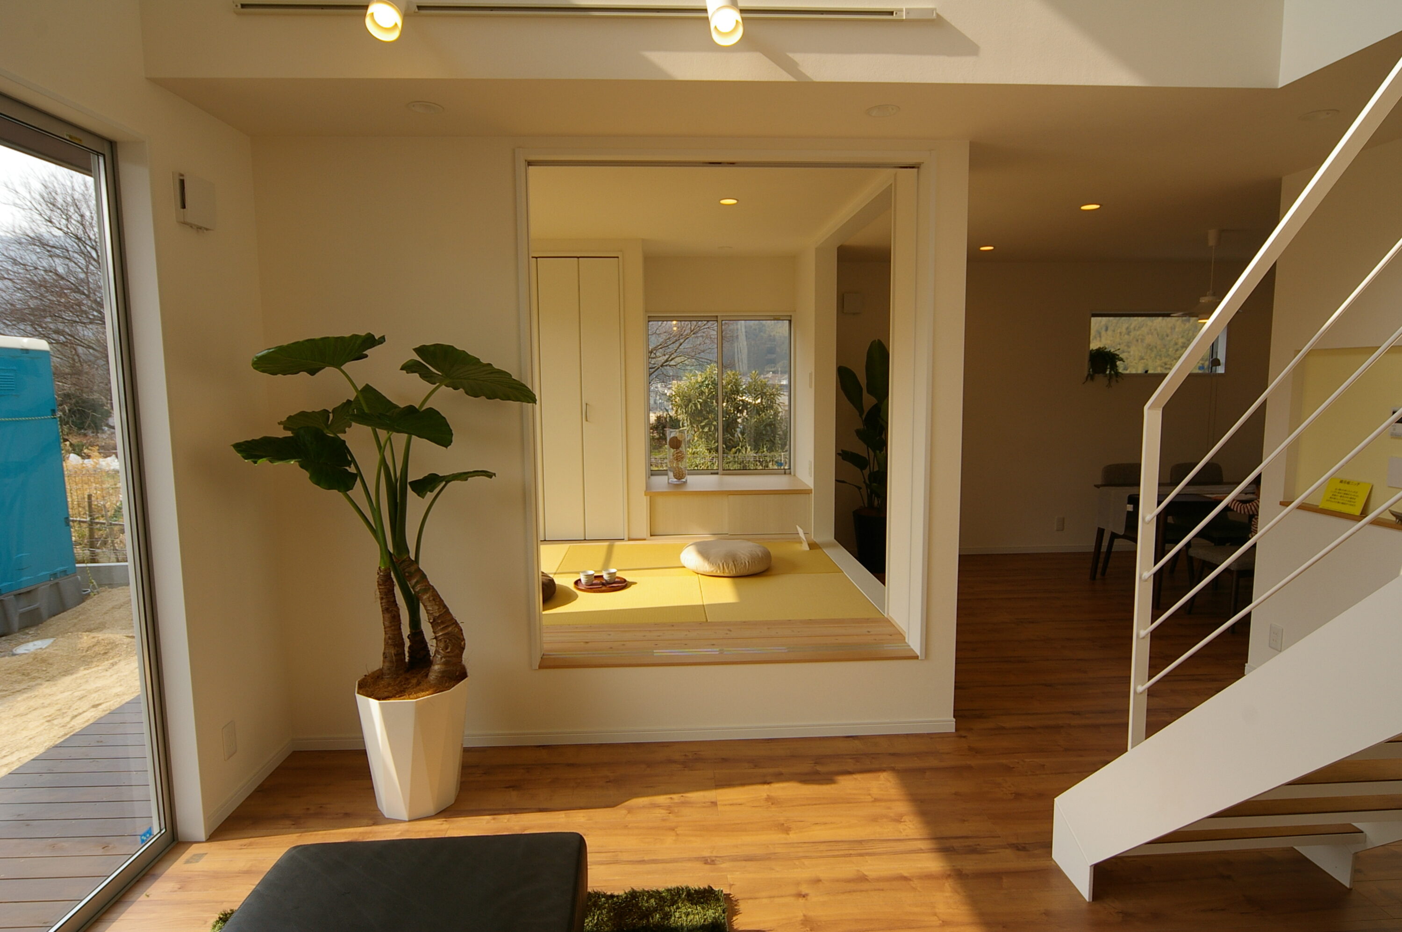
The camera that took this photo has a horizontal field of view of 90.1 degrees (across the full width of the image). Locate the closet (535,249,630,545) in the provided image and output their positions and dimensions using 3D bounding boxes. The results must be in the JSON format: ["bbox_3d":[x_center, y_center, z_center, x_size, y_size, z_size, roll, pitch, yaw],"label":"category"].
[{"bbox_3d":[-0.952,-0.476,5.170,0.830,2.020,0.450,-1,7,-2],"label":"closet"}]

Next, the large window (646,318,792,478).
[{"bbox_3d":[0.157,-0.569,5.735,1.175,1.290,0.100,-1,7,-2],"label":"large window"}]

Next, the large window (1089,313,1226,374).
[{"bbox_3d":[3.831,-1.030,5.884,1.180,0.510,0.100,-1,7,-2],"label":"large window"}]

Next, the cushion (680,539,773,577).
[{"bbox_3d":[0.163,0.550,4.456,0.575,0.160,0.570,-1,7,-2],"label":"cushion"}]

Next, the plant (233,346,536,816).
[{"bbox_3d":[-1.048,0.390,2.388,0.990,1.660,0.790,-1,7,-2],"label":"plant"}]

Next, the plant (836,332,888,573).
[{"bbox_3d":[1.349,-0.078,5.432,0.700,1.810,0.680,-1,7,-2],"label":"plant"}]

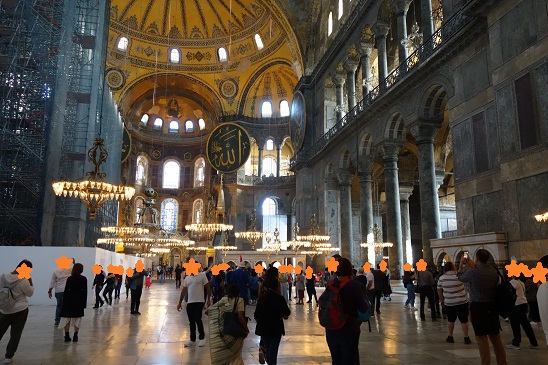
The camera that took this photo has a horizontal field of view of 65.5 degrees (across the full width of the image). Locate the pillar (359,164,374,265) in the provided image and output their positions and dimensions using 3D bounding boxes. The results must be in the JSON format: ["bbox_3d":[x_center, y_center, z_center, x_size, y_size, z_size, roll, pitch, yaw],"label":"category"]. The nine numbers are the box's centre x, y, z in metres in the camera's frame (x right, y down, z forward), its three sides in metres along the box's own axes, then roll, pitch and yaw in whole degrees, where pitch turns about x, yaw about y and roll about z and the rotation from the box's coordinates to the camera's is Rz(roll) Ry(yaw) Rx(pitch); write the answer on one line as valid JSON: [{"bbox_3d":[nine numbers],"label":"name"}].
[{"bbox_3d":[7.640,3.263,34.738,1.100,10.440,1.100,3,-12,-11],"label":"pillar"}]

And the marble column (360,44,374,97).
[{"bbox_3d":[7.908,-9.010,36.395,0.900,6.180,0.900,3,-12,-11],"label":"marble column"}]

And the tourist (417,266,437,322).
[{"bbox_3d":[4.748,3.397,13.270,0.580,1.740,0.420,-3,-12,18],"label":"tourist"}]

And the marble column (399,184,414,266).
[{"bbox_3d":[12.933,5.024,41.649,1.250,9.500,1.250,3,-11,-11],"label":"marble column"}]

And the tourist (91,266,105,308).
[{"bbox_3d":[-7.240,4.275,17.544,0.500,1.680,0.500,-9,-15,39],"label":"tourist"}]

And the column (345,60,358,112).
[{"bbox_3d":[7.238,-8.382,39.576,0.900,6.180,0.900,3,-12,-11],"label":"column"}]

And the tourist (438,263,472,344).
[{"bbox_3d":[3.816,2.533,9.062,0.620,1.670,0.400,-2,-12,13],"label":"tourist"}]

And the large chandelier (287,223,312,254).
[{"bbox_3d":[1.695,4.096,31.000,2.100,2.250,2.100,0,-11,0],"label":"large chandelier"}]

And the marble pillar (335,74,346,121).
[{"bbox_3d":[6.594,-7.778,42.633,0.900,6.180,0.900,3,-12,-11],"label":"marble pillar"}]

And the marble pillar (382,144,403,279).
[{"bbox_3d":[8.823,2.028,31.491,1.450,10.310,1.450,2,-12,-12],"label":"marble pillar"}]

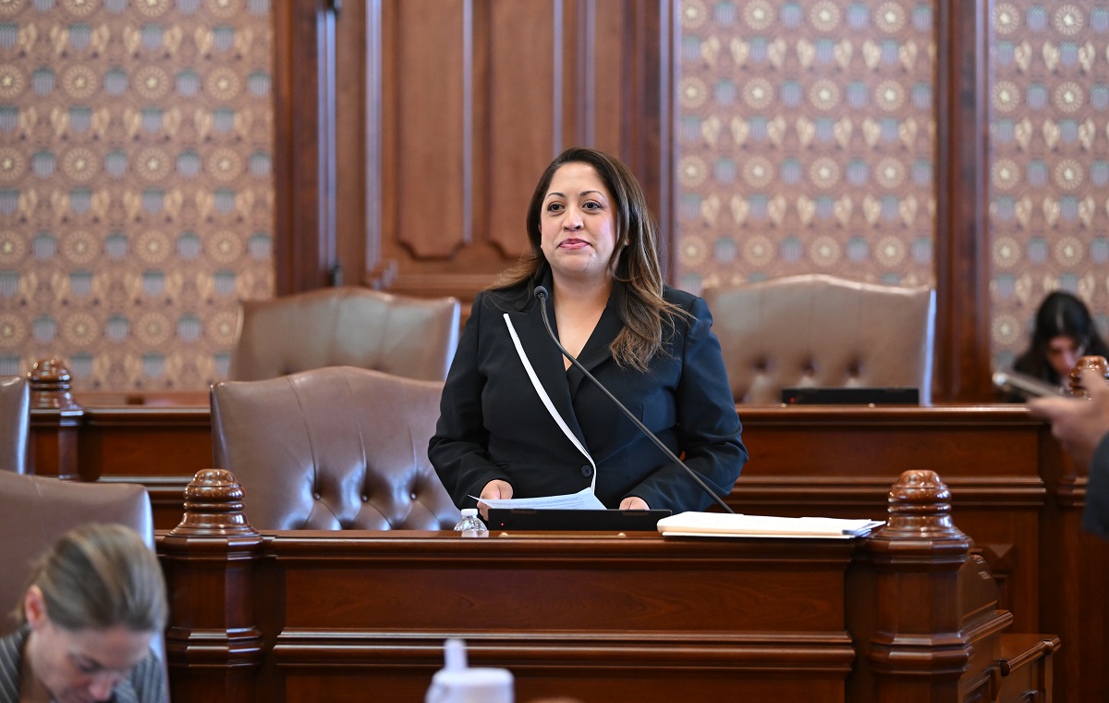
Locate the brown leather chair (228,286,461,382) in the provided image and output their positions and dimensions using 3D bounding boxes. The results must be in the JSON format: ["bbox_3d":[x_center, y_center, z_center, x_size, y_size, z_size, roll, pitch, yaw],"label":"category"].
[{"bbox_3d":[-0.575,0.430,9.270,0.660,1.190,0.700,0,1,9],"label":"brown leather chair"}]

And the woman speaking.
[{"bbox_3d":[0.063,0.435,6.850,0.590,1.630,0.420,0,1,6],"label":"woman speaking"}]

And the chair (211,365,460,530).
[{"bbox_3d":[-0.308,0.625,7.330,0.660,1.190,0.700,-1,1,-28],"label":"chair"}]

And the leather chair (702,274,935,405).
[{"bbox_3d":[0.610,0.400,9.200,0.660,1.190,0.700,0,1,14],"label":"leather chair"}]

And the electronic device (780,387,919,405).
[{"bbox_3d":[0.710,0.185,8.820,0.325,0.205,0.260,0,1,4],"label":"electronic device"}]

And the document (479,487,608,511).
[{"bbox_3d":[-0.012,0.285,6.640,0.216,0.025,0.270,0,16,-17],"label":"document"}]

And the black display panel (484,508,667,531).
[{"bbox_3d":[0.041,0.359,6.353,0.315,0.180,0.040,0,2,0],"label":"black display panel"}]

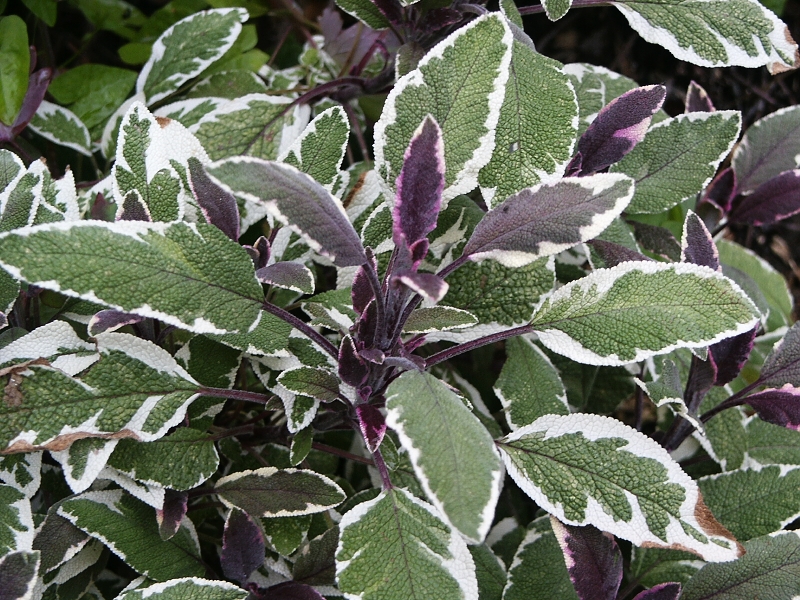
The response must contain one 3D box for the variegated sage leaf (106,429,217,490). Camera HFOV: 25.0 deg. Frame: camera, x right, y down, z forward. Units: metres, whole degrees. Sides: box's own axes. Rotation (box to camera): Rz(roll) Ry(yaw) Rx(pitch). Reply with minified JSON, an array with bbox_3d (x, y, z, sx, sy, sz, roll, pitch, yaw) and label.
[{"bbox_3d":[-0.074,0.047,0.555,0.037,0.007,0.021,-11,53,0],"label":"variegated sage leaf"}]

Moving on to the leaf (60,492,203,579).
[{"bbox_3d":[-0.093,0.082,0.630,0.058,0.009,0.026,26,57,6],"label":"leaf"}]

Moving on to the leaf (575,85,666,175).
[{"bbox_3d":[0.070,-0.054,0.575,0.044,0.008,0.017,-43,75,9],"label":"leaf"}]

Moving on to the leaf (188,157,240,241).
[{"bbox_3d":[-0.059,-0.032,0.570,0.014,0.031,0.006,-24,19,5],"label":"leaf"}]

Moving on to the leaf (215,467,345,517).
[{"bbox_3d":[-0.037,0.059,0.558,0.041,0.007,0.018,3,49,10],"label":"leaf"}]

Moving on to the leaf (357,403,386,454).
[{"bbox_3d":[-0.009,0.039,0.550,0.009,0.005,0.015,-7,74,-8],"label":"leaf"}]

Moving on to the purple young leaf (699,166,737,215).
[{"bbox_3d":[0.120,-0.041,0.680,0.013,0.019,0.005,17,12,9],"label":"purple young leaf"}]

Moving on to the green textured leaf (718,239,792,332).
[{"bbox_3d":[0.118,-0.005,0.610,0.047,0.010,0.025,44,55,9],"label":"green textured leaf"}]

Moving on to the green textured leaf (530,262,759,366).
[{"bbox_3d":[0.074,0.004,0.544,0.069,0.011,0.032,-4,60,7],"label":"green textured leaf"}]

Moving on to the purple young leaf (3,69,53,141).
[{"bbox_3d":[-0.139,-0.073,0.670,0.010,0.032,0.006,44,20,25],"label":"purple young leaf"}]

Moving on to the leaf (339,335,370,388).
[{"bbox_3d":[-0.015,0.021,0.600,0.011,0.018,0.005,-8,15,4],"label":"leaf"}]

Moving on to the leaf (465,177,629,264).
[{"bbox_3d":[0.048,-0.026,0.585,0.060,0.009,0.024,-25,55,5],"label":"leaf"}]

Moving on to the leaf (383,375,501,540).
[{"bbox_3d":[0.012,0.043,0.500,0.026,0.011,0.056,-16,65,-7],"label":"leaf"}]

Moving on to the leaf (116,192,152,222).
[{"bbox_3d":[-0.086,-0.026,0.581,0.012,0.020,0.006,1,36,0],"label":"leaf"}]

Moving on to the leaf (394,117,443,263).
[{"bbox_3d":[0.006,-0.033,0.531,0.015,0.045,0.006,7,24,-1],"label":"leaf"}]

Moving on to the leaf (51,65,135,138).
[{"bbox_3d":[-0.124,-0.082,0.730,0.036,0.010,0.034,-22,56,-12],"label":"leaf"}]

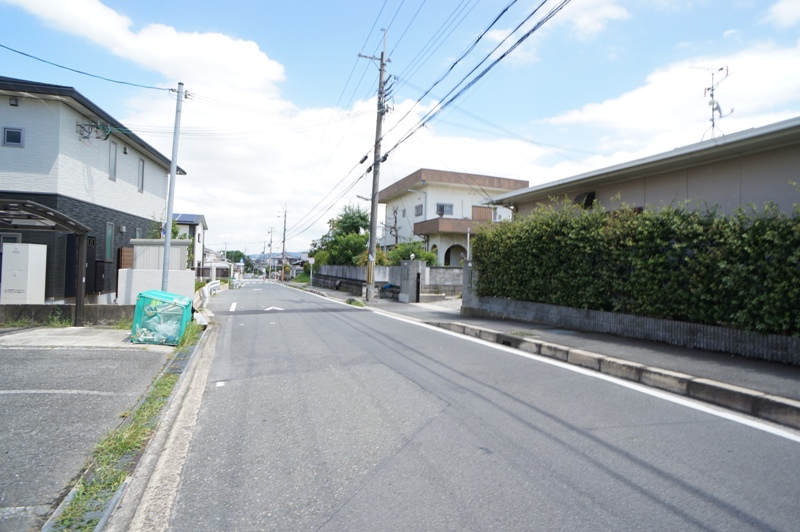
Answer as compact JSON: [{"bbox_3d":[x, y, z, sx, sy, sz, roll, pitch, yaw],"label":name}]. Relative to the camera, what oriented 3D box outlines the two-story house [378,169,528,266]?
[{"bbox_3d":[3.178,-1.856,34.019,6.800,6.700,12.200,2,0,-15],"label":"two-story house"}]

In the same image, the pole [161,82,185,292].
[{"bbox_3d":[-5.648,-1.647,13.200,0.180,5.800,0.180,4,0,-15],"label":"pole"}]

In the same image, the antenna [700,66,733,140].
[{"bbox_3d":[8.434,-4.330,14.200,0.800,1.900,0.600,2,0,30],"label":"antenna"}]

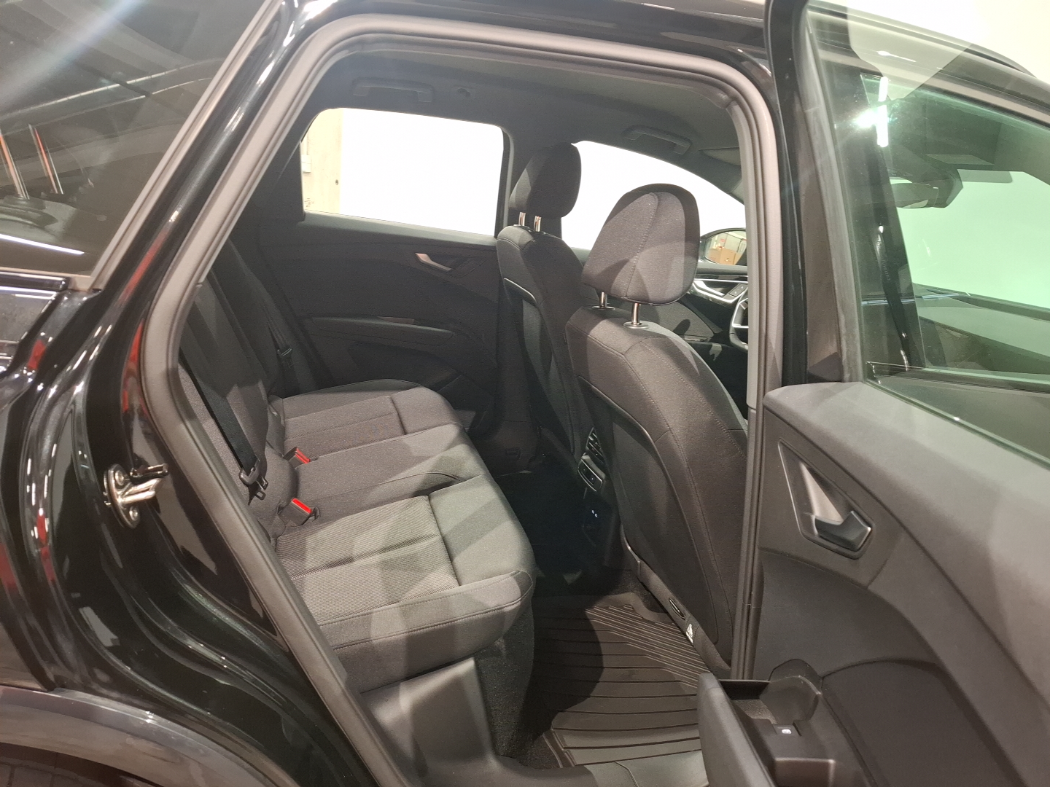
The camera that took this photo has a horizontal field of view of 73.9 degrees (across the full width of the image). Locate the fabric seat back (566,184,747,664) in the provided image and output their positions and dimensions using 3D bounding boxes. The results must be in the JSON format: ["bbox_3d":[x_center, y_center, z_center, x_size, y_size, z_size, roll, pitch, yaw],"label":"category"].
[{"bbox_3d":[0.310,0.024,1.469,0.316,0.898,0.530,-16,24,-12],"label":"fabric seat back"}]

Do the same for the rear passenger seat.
[{"bbox_3d":[-0.474,-0.047,1.592,0.775,0.734,1.295,1,20,-19],"label":"rear passenger seat"}]

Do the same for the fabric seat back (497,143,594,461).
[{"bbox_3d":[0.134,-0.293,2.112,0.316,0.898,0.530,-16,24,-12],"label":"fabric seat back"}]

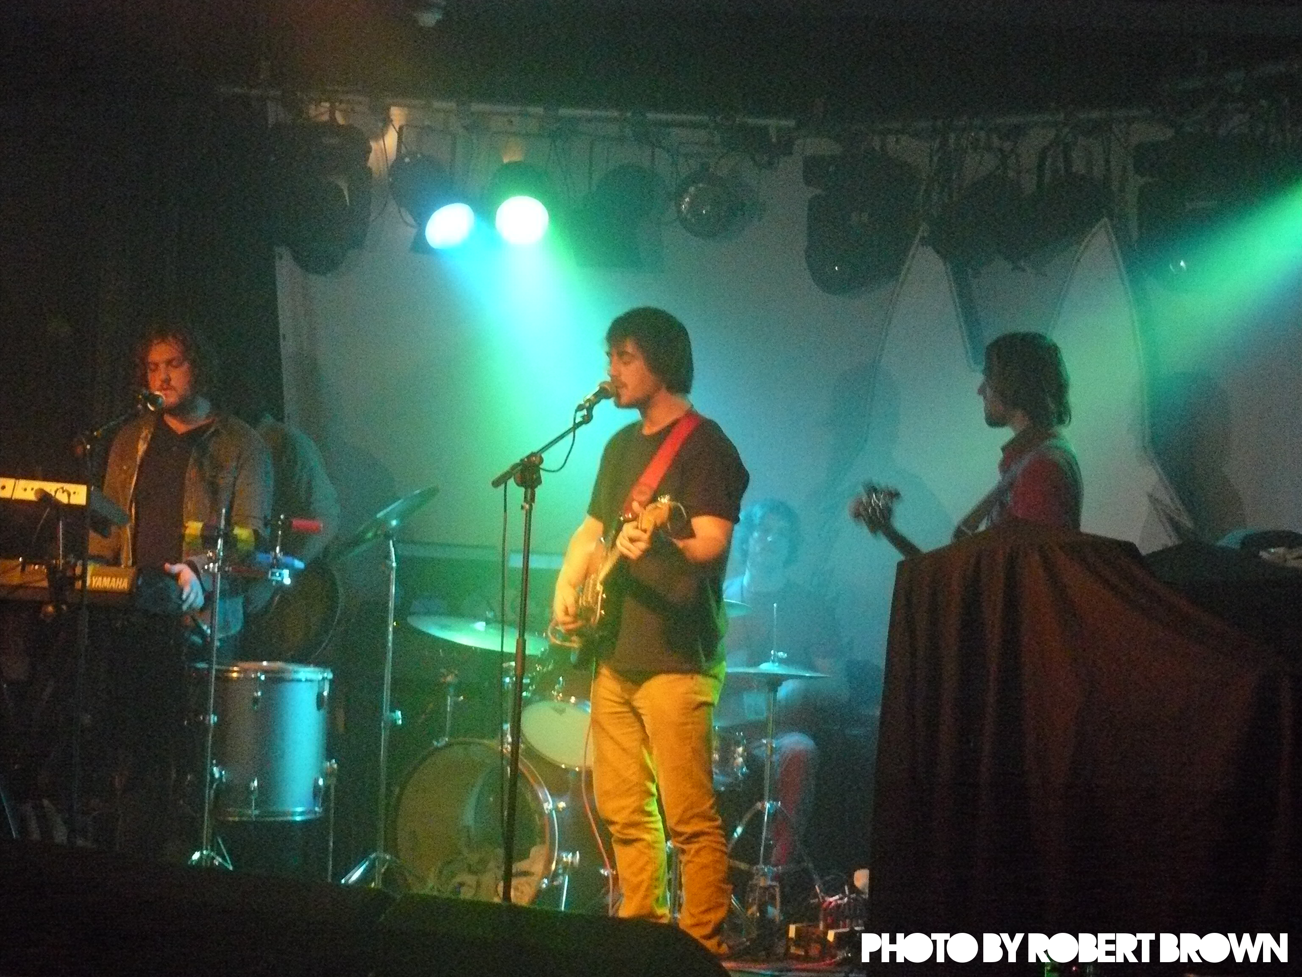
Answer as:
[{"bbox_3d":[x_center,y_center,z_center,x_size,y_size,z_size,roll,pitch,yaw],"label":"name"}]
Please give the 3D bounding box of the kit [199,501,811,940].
[{"bbox_3d":[-0.445,0.647,8.342,1.950,1.350,1.300,0,-4,22],"label":"kit"}]

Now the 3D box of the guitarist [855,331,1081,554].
[{"bbox_3d":[0.957,0.423,7.506,0.550,1.780,0.600,2,-4,-8],"label":"guitarist"}]

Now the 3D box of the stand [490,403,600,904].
[{"bbox_3d":[-0.330,0.497,6.947,0.550,1.480,0.480,5,-5,-38],"label":"stand"}]

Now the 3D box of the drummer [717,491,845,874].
[{"bbox_3d":[0.395,0.697,8.642,0.600,1.340,0.750,0,-4,24],"label":"drummer"}]

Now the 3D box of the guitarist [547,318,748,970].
[{"bbox_3d":[0.016,0.377,7.176,0.450,1.770,0.520,5,-5,-42],"label":"guitarist"}]

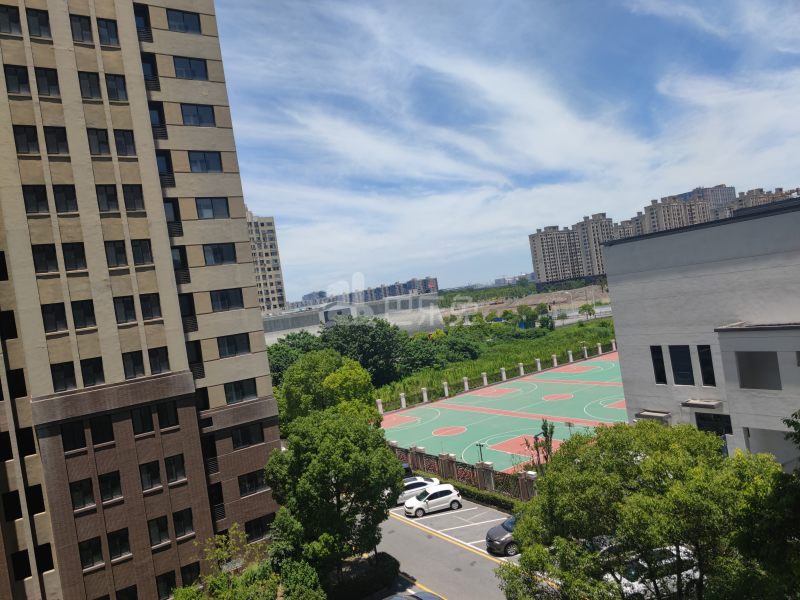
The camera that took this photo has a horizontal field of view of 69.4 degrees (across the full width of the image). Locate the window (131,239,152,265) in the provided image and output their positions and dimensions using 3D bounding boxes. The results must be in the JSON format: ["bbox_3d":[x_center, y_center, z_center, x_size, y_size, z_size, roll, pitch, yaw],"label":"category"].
[{"bbox_3d":[-13.522,-2.509,30.385,0.950,1.370,0.200,-9,0,-35],"label":"window"}]

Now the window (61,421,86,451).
[{"bbox_3d":[-16.129,6.696,28.501,0.971,1.379,0.150,-9,1,-35],"label":"window"}]

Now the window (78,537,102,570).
[{"bbox_3d":[-15.284,12.593,28.671,0.955,1.372,0.140,-9,1,-35],"label":"window"}]

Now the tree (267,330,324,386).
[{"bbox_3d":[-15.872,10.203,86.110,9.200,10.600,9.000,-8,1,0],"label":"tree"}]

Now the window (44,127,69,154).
[{"bbox_3d":[-17.096,-7.928,28.816,0.938,1.344,0.150,-9,1,-35],"label":"window"}]

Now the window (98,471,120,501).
[{"bbox_3d":[-14.306,9.240,28.628,0.950,1.370,0.200,-9,0,-35],"label":"window"}]

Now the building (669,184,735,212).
[{"bbox_3d":[300.859,-72.966,569.014,62.100,72.700,36.720,-9,1,-35],"label":"building"}]

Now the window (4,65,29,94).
[{"bbox_3d":[-18.857,-10.842,28.513,0.982,1.398,0.150,-9,1,-35],"label":"window"}]

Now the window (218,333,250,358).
[{"bbox_3d":[-10.300,2.871,35.968,1.950,1.300,0.200,-9,0,-35],"label":"window"}]

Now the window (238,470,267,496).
[{"bbox_3d":[-8.992,11.343,35.994,1.950,1.300,0.200,-9,0,-35],"label":"window"}]

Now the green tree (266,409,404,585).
[{"bbox_3d":[-3.600,10.800,33.100,7.700,9.500,7.500,-9,1,-35],"label":"green tree"}]

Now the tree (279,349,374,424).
[{"bbox_3d":[-6.164,9.970,51.978,8.600,10.994,8.200,-9,1,-8],"label":"tree"}]

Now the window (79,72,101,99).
[{"bbox_3d":[-16.314,-11.286,30.461,0.948,1.366,0.150,-9,1,-35],"label":"window"}]

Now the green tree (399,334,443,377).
[{"bbox_3d":[3.690,9.990,104.000,7.800,7.600,7.400,-9,0,0],"label":"green tree"}]

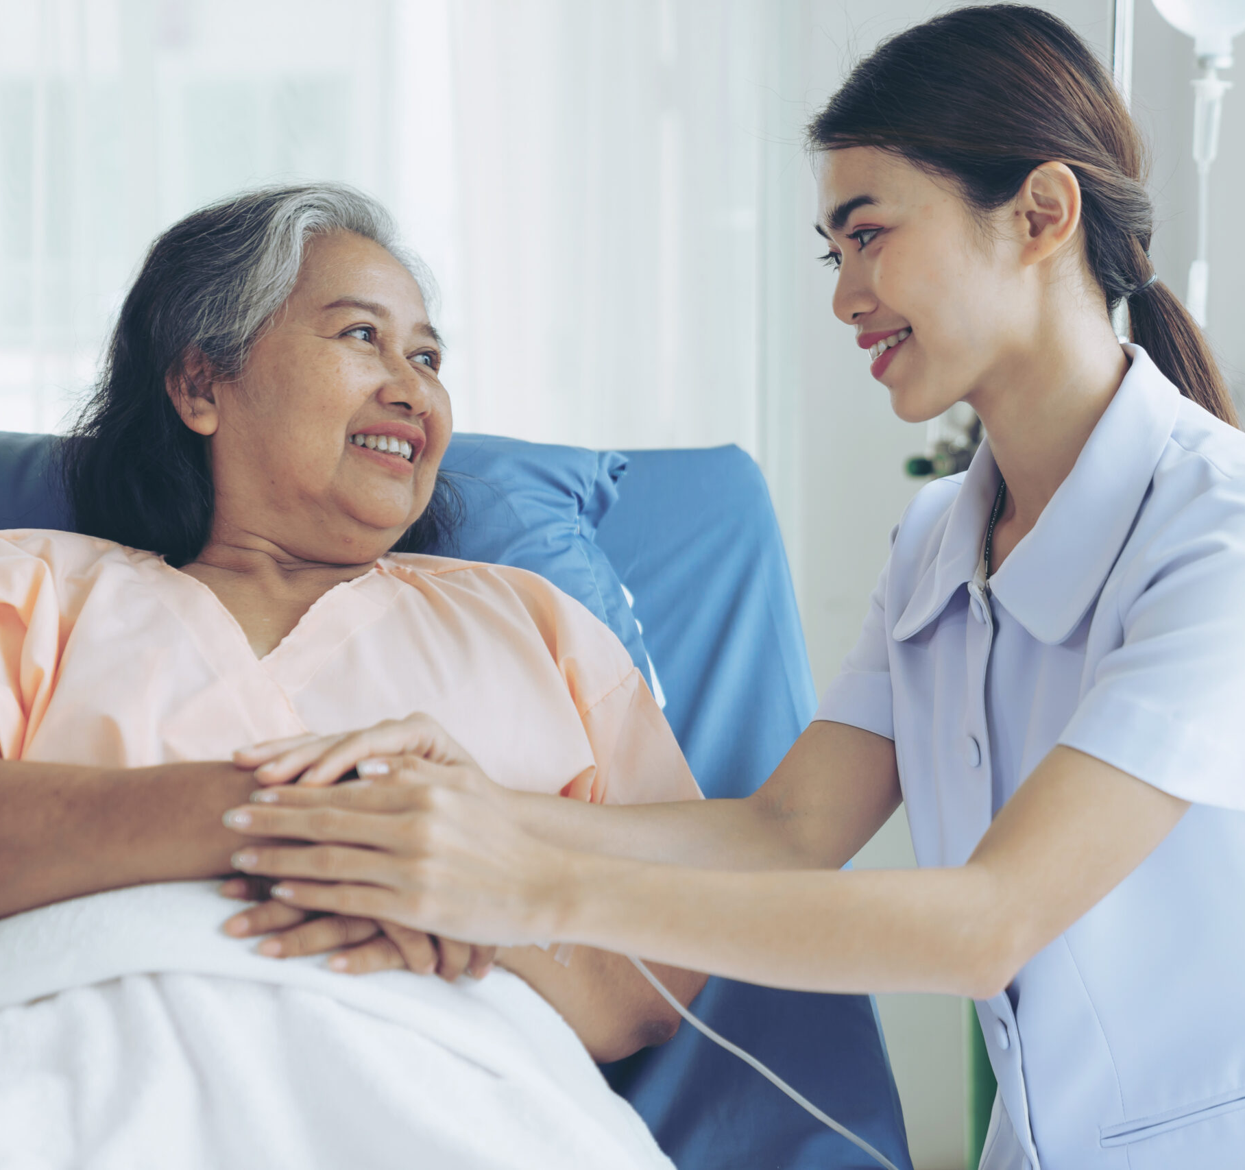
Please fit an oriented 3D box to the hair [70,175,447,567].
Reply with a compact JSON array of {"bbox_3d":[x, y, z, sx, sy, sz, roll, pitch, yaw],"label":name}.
[{"bbox_3d":[-0.224,-0.129,1.800,0.225,0.250,0.215,-4,-12,36],"label":"hair"}]

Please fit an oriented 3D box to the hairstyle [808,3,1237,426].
[{"bbox_3d":[0.230,-0.211,1.690,0.235,0.260,0.175,-9,-4,-20],"label":"hairstyle"}]

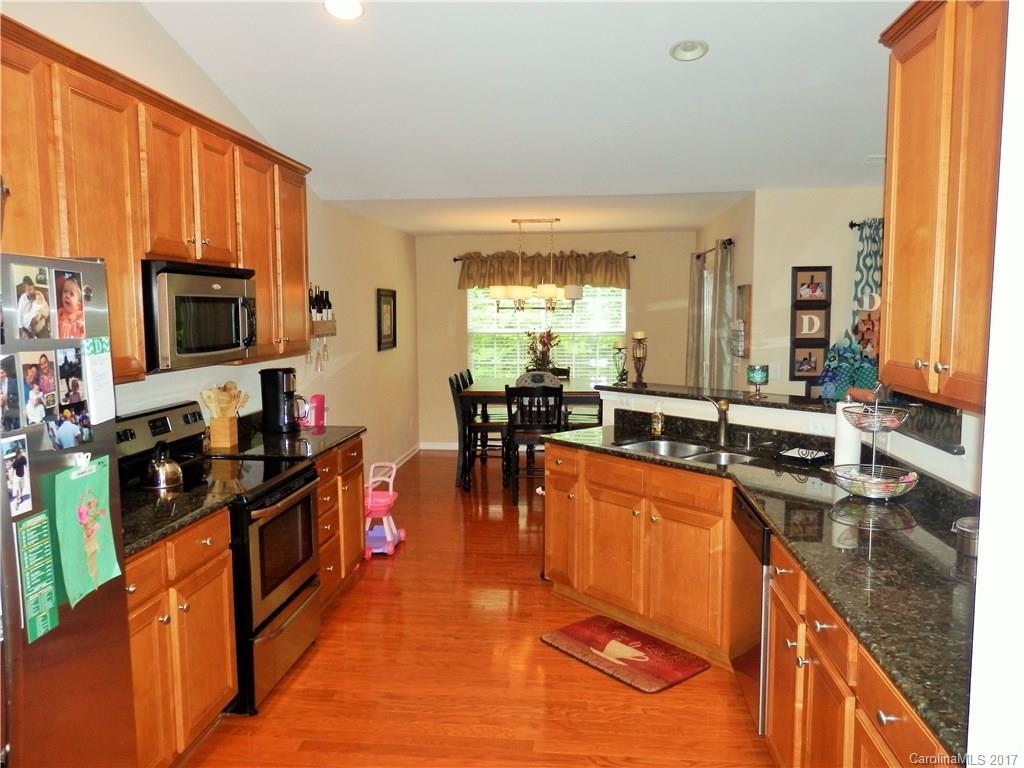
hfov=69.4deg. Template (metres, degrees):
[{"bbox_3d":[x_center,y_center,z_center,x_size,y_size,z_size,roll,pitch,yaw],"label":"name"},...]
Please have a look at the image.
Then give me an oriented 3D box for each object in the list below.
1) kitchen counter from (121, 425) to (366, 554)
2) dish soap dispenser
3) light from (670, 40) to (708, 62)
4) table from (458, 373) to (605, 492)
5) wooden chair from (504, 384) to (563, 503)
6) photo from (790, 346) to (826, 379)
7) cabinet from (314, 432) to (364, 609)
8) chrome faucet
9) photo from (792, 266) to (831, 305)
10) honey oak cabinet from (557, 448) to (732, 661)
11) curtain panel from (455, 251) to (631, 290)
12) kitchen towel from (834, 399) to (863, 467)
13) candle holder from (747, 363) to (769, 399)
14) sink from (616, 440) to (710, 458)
[{"bbox_3d":[-1.352,0.418,3.310,0.650,0.036,2.560,0,6,6],"label":"kitchen counter"},{"bbox_3d":[0.815,0.205,4.138,0.075,0.180,0.055,4,7,36],"label":"dish soap dispenser"},{"bbox_3d":[0.870,-1.646,3.654,0.195,0.030,0.195,0,-10,6],"label":"light"},{"bbox_3d":[0.259,0.455,7.148,1.320,0.910,1.380,0,6,6],"label":"table"},{"bbox_3d":[0.210,0.487,6.379,0.470,1.005,0.530,0,6,6],"label":"wooden chair"},{"bbox_3d":[2.068,-0.160,5.153,0.250,0.252,0.025,0,6,6],"label":"photo"},{"bbox_3d":[-1.269,0.787,4.188,0.620,0.880,0.890,0,6,6],"label":"cabinet"},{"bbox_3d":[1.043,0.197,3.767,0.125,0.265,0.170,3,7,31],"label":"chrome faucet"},{"bbox_3d":[2.067,-0.682,5.099,0.255,0.260,0.025,0,6,6],"label":"photo"},{"bbox_3d":[0.899,0.811,3.811,0.580,0.876,0.950,-5,8,-39],"label":"honey oak cabinet"},{"bbox_3d":[0.343,-1.264,8.215,1.900,0.420,0.120,0,6,6],"label":"curtain panel"},{"bbox_3d":[1.510,0.233,3.318,0.114,0.290,0.114,0,6,6],"label":"kitchen towel"},{"bbox_3d":[1.364,-0.018,4.093,0.125,0.180,0.125,1,6,18],"label":"candle holder"},{"bbox_3d":[0.832,0.441,3.846,0.370,0.190,0.400,-5,7,-38],"label":"sink"}]

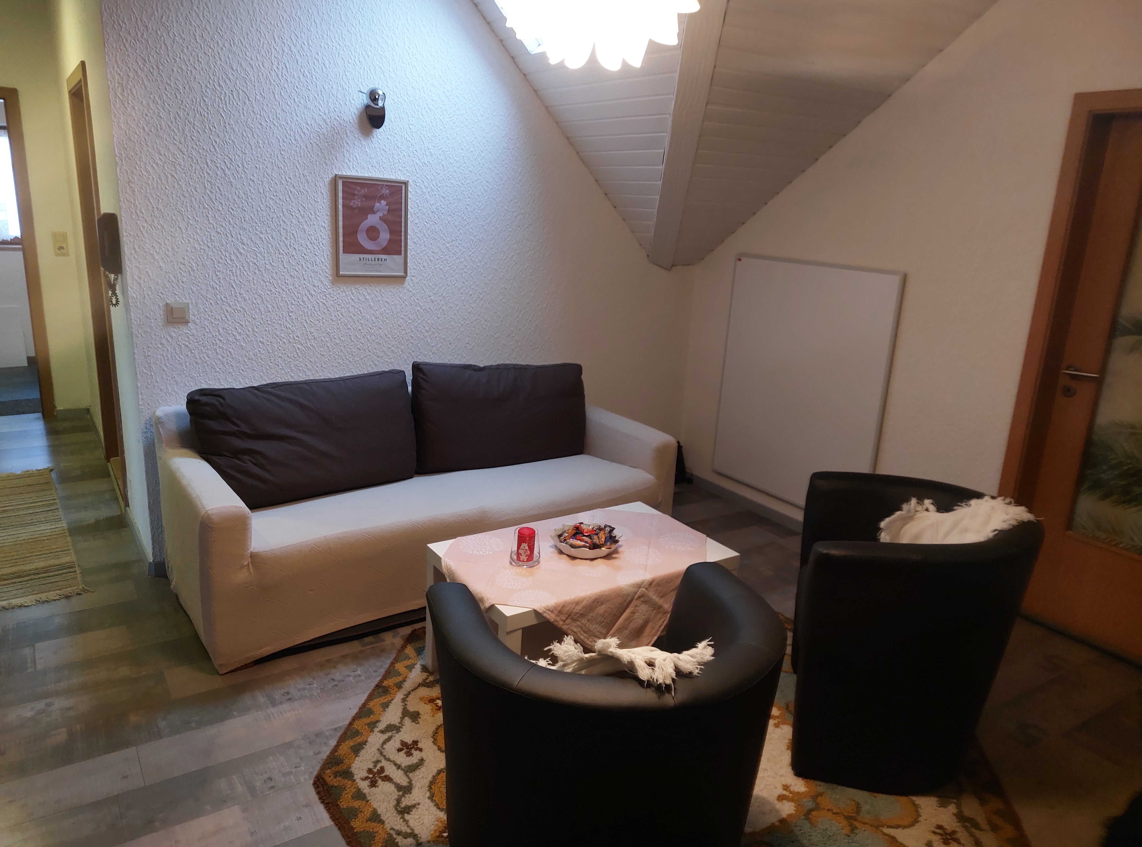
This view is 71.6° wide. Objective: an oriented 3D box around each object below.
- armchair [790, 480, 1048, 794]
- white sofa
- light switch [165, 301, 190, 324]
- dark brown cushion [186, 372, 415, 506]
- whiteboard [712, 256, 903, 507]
[{"bbox_3d":[1.021,0.612,2.459,0.640,0.715,0.730,7,15,15],"label":"armchair"},{"bbox_3d":[-0.586,0.280,3.417,2.000,0.735,0.865,-7,18,-34],"label":"white sofa"},{"bbox_3d":[-1.536,-0.434,3.095,0.081,0.081,0.022,-7,18,-34],"label":"light switch"},{"bbox_3d":[-1.070,0.055,3.201,0.850,0.460,0.190,-7,8,-34],"label":"dark brown cushion"},{"bbox_3d":[1.146,-0.196,4.018,0.020,1.220,1.015,-7,18,-33],"label":"whiteboard"}]

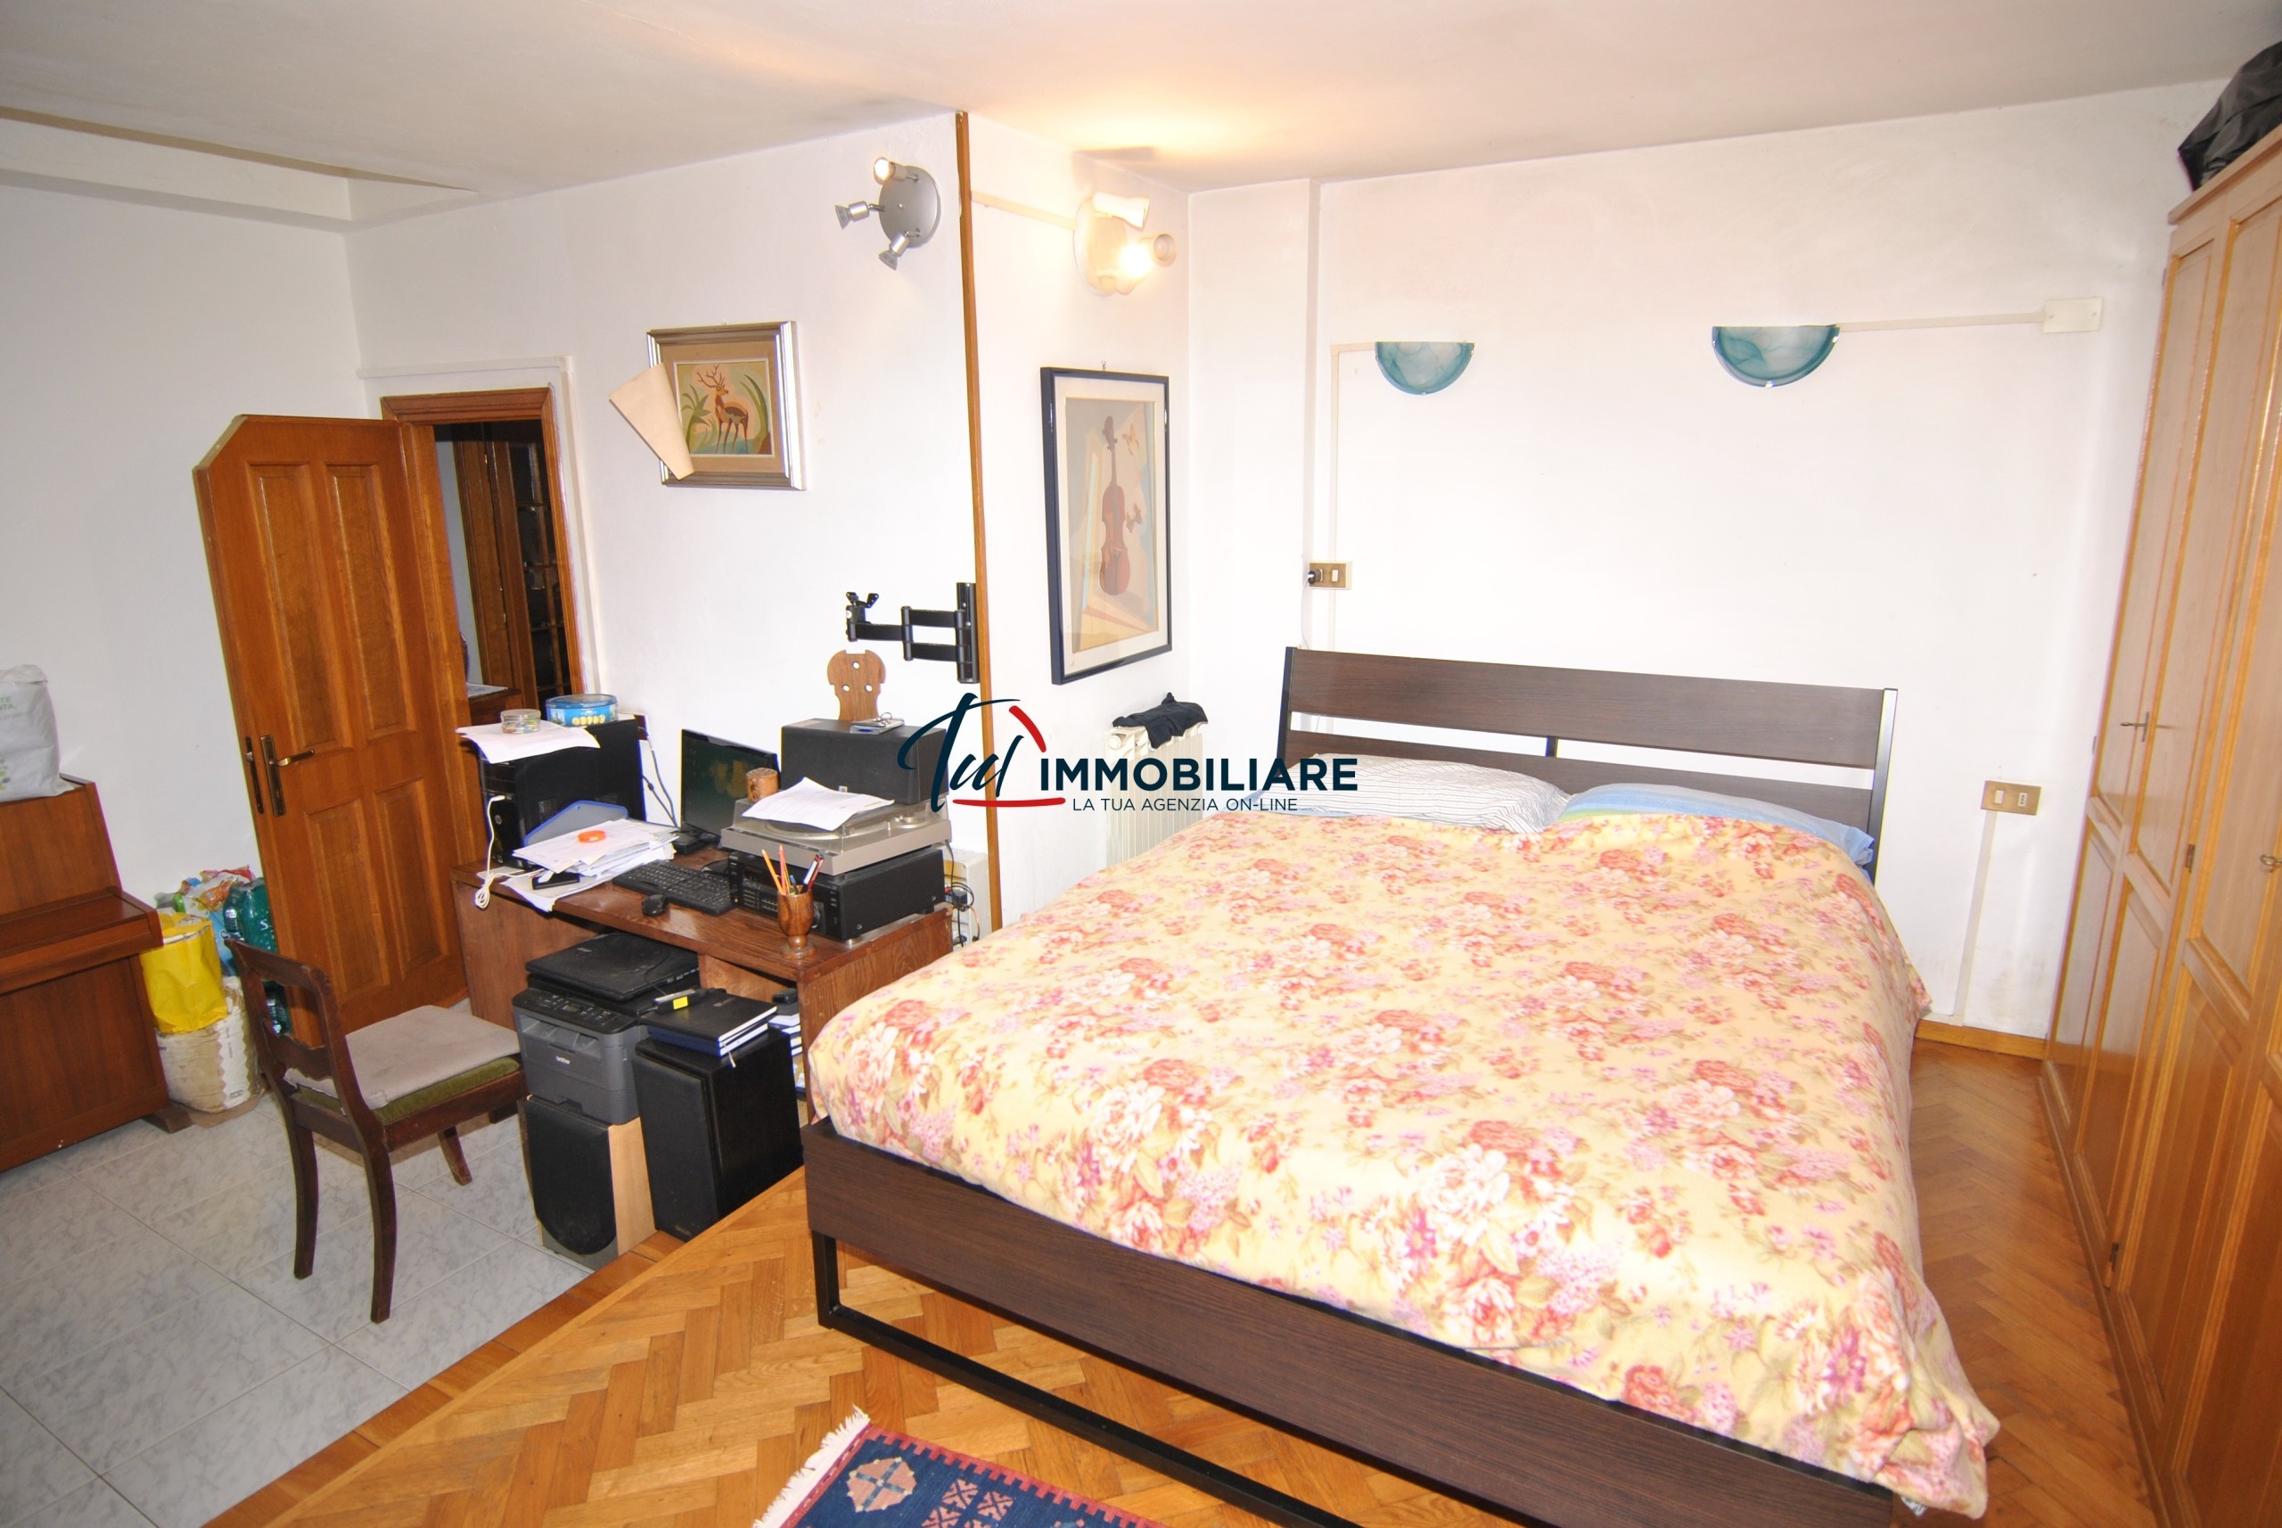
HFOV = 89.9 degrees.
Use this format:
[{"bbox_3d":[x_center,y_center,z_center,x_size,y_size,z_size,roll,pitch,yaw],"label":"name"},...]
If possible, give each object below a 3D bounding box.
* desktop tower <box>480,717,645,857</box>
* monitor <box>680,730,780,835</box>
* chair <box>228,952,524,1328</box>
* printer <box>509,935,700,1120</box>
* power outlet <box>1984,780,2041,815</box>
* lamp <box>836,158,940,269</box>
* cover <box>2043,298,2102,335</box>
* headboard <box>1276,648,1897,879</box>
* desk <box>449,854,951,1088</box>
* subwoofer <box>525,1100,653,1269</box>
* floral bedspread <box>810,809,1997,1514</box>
[{"bbox_3d":[-1.826,0.074,3.634,0.185,0.385,0.460,6,16,24],"label":"desktop tower"},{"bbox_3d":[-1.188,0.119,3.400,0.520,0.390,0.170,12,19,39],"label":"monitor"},{"bbox_3d":[-1.782,0.785,2.780,0.460,0.880,0.500,8,17,30],"label":"chair"},{"bbox_3d":[-1.210,0.630,2.780,0.390,0.285,0.390,8,17,30],"label":"printer"},{"bbox_3d":[2.294,0.094,3.002,0.120,0.079,0.012,8,17,30],"label":"power outlet"},{"bbox_3d":[-0.631,-1.380,2.844,0.215,0.235,0.140,8,17,30],"label":"lamp"},{"bbox_3d":[2.230,-1.073,2.727,0.112,0.075,0.018,8,17,30],"label":"cover"},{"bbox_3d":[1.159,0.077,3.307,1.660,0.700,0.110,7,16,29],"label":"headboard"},{"bbox_3d":[-1.285,0.705,3.374,1.430,0.730,0.520,7,16,27],"label":"desk"},{"bbox_3d":[-1.260,0.985,2.868,0.335,0.440,0.340,8,17,30],"label":"subwoofer"},{"bbox_3d":[0.601,0.521,2.437,1.810,0.350,1.920,8,17,30],"label":"floral bedspread"}]

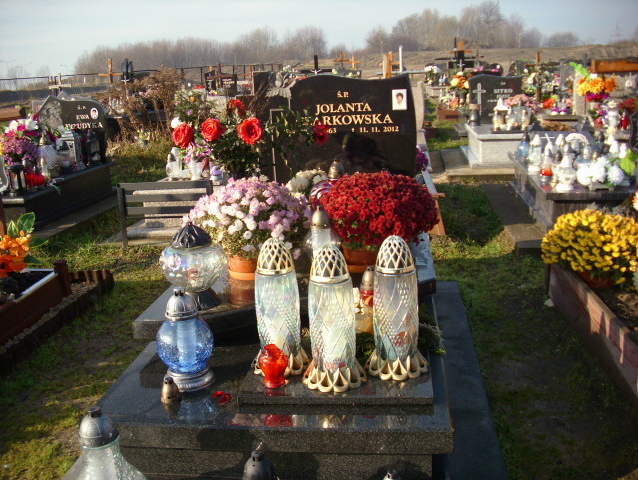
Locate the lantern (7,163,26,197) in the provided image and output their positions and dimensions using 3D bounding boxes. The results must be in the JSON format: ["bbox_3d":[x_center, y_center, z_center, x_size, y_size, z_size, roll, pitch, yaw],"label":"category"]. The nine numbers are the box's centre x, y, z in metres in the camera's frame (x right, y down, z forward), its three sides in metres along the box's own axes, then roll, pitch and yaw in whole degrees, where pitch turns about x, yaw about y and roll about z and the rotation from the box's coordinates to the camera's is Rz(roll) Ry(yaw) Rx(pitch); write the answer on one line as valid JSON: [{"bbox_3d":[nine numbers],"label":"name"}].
[{"bbox_3d":[-2.537,-0.505,5.696,0.155,0.248,0.155,0,15,7],"label":"lantern"}]

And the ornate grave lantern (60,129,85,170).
[{"bbox_3d":[-2.694,-0.992,7.431,0.190,0.410,0.190,-2,14,4],"label":"ornate grave lantern"}]

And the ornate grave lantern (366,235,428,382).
[{"bbox_3d":[0.233,0.192,2.048,0.188,0.417,0.188,0,15,7],"label":"ornate grave lantern"}]

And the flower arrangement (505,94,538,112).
[{"bbox_3d":[2.647,-1.763,8.900,0.440,0.260,0.340,0,15,7],"label":"flower arrangement"}]

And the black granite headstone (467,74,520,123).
[{"bbox_3d":[2.453,-1.960,9.541,0.731,0.659,0.110,-1,14,7],"label":"black granite headstone"}]

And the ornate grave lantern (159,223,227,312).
[{"bbox_3d":[-0.424,0.078,2.357,0.235,0.290,0.235,-1,14,7],"label":"ornate grave lantern"}]

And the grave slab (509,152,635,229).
[{"bbox_3d":[2.573,-0.561,6.690,1.160,0.307,2.623,-1,14,8],"label":"grave slab"}]

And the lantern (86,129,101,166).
[{"bbox_3d":[-2.522,-1.006,7.622,0.150,0.340,0.150,-2,14,4],"label":"lantern"}]

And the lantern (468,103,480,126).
[{"bbox_3d":[2.159,-1.721,9.440,0.145,0.293,0.145,0,15,7],"label":"lantern"}]

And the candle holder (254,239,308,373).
[{"bbox_3d":[-0.112,0.179,1.924,0.161,0.374,0.161,0,15,7],"label":"candle holder"}]

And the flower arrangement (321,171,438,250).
[{"bbox_3d":[0.214,-0.089,2.529,0.430,0.300,0.400,0,15,7],"label":"flower arrangement"}]

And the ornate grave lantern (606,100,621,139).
[{"bbox_3d":[3.288,-1.354,7.641,0.152,0.399,0.152,0,15,7],"label":"ornate grave lantern"}]

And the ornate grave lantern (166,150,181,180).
[{"bbox_3d":[-1.283,-0.653,6.004,0.122,0.253,0.122,0,15,7],"label":"ornate grave lantern"}]

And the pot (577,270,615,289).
[{"bbox_3d":[1.427,0.148,3.455,0.200,0.150,0.200,0,15,7],"label":"pot"}]

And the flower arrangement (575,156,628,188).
[{"bbox_3d":[2.103,-0.497,5.095,0.356,0.218,0.270,0,15,7],"label":"flower arrangement"}]

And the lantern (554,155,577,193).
[{"bbox_3d":[1.820,-0.492,5.034,0.149,0.263,0.149,0,15,7],"label":"lantern"}]

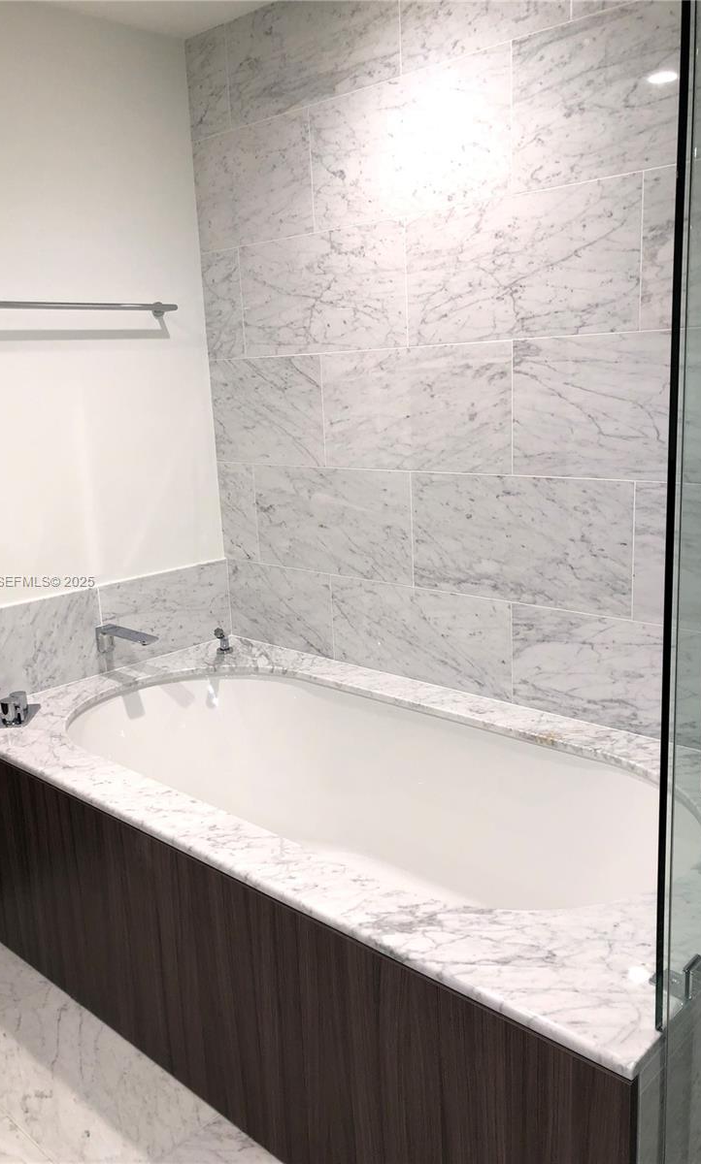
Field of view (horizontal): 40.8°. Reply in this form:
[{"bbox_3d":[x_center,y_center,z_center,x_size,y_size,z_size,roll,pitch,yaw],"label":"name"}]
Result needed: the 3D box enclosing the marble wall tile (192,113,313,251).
[{"bbox_3d":[-0.266,-1.090,2.583,0.464,0.303,0.010,9,17,42],"label":"marble wall tile"}]

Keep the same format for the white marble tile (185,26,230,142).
[{"bbox_3d":[-0.391,-1.388,2.630,0.170,0.266,0.012,9,17,42],"label":"white marble tile"}]

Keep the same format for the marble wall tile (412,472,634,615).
[{"bbox_3d":[0.387,-0.099,2.218,0.603,0.303,0.010,9,17,42],"label":"marble wall tile"}]

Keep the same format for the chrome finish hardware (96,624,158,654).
[{"bbox_3d":[-0.610,0.176,2.599,0.236,0.072,0.052,9,17,42],"label":"chrome finish hardware"}]

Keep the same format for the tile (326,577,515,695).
[{"bbox_3d":[0.176,0.137,2.490,0.604,0.254,0.012,9,17,42],"label":"tile"}]

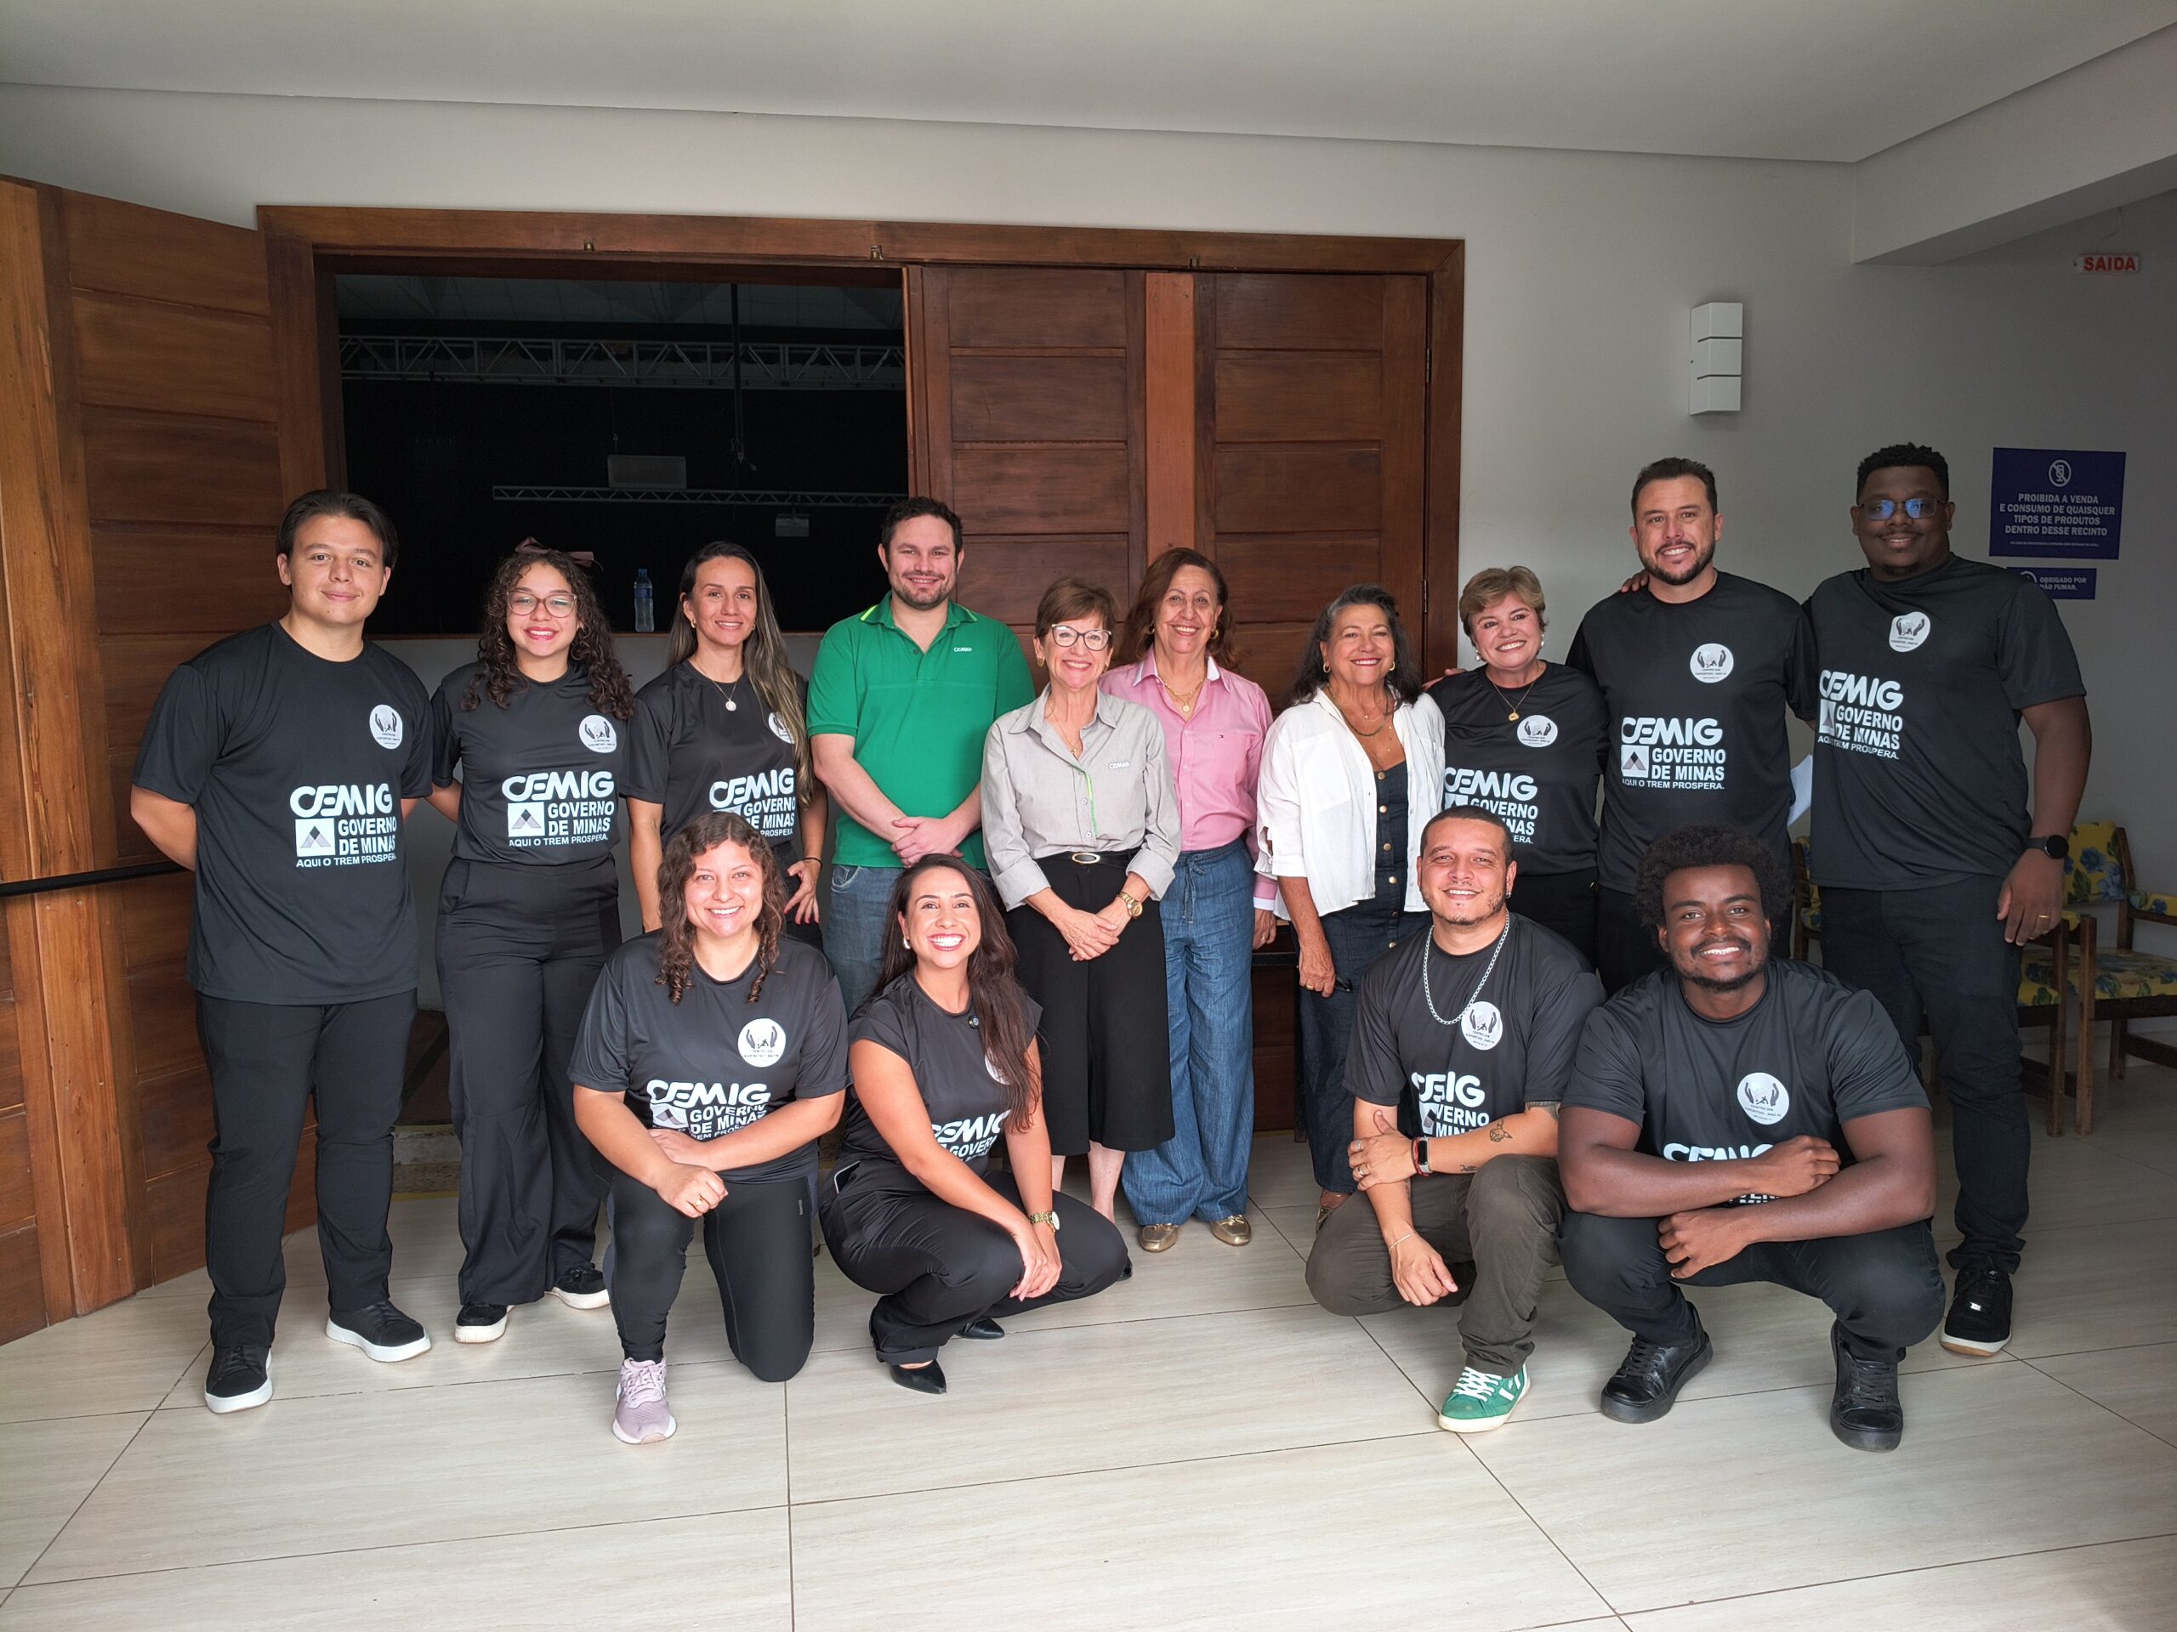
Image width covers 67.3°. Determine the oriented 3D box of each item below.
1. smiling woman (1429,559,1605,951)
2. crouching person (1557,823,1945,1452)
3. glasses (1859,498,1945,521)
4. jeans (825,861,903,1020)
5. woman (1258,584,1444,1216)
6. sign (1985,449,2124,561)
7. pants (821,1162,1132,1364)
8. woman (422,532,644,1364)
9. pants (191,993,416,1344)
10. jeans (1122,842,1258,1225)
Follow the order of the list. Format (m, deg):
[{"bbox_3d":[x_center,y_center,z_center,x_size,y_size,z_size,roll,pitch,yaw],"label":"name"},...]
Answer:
[{"bbox_3d":[0.977,0.222,3.720,0.470,1.585,0.340,2,7,20],"label":"smiling woman"},{"bbox_3d":[1.241,0.537,3.080,0.670,1.100,0.620,1,7,18],"label":"crouching person"},{"bbox_3d":[1.672,-0.637,3.360,0.148,0.045,0.140,3,7,27],"label":"glasses"},{"bbox_3d":[-0.406,0.535,4.007,0.410,0.950,0.280,-1,6,-6],"label":"jeans"},{"bbox_3d":[0.661,0.221,4.106,0.460,1.590,0.370,-1,6,-3],"label":"woman"},{"bbox_3d":[2.928,-0.943,4.940,0.455,0.317,0.010,-2,7,-11],"label":"sign"},{"bbox_3d":[-0.284,0.894,3.492,0.540,0.370,0.560,5,8,42],"label":"pants"},{"bbox_3d":[-1.220,0.245,3.570,0.460,1.640,0.340,-4,7,-24],"label":"woman"},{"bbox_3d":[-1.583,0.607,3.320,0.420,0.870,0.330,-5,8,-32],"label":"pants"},{"bbox_3d":[0.254,0.529,4.017,0.350,0.960,0.290,0,6,4],"label":"jeans"}]

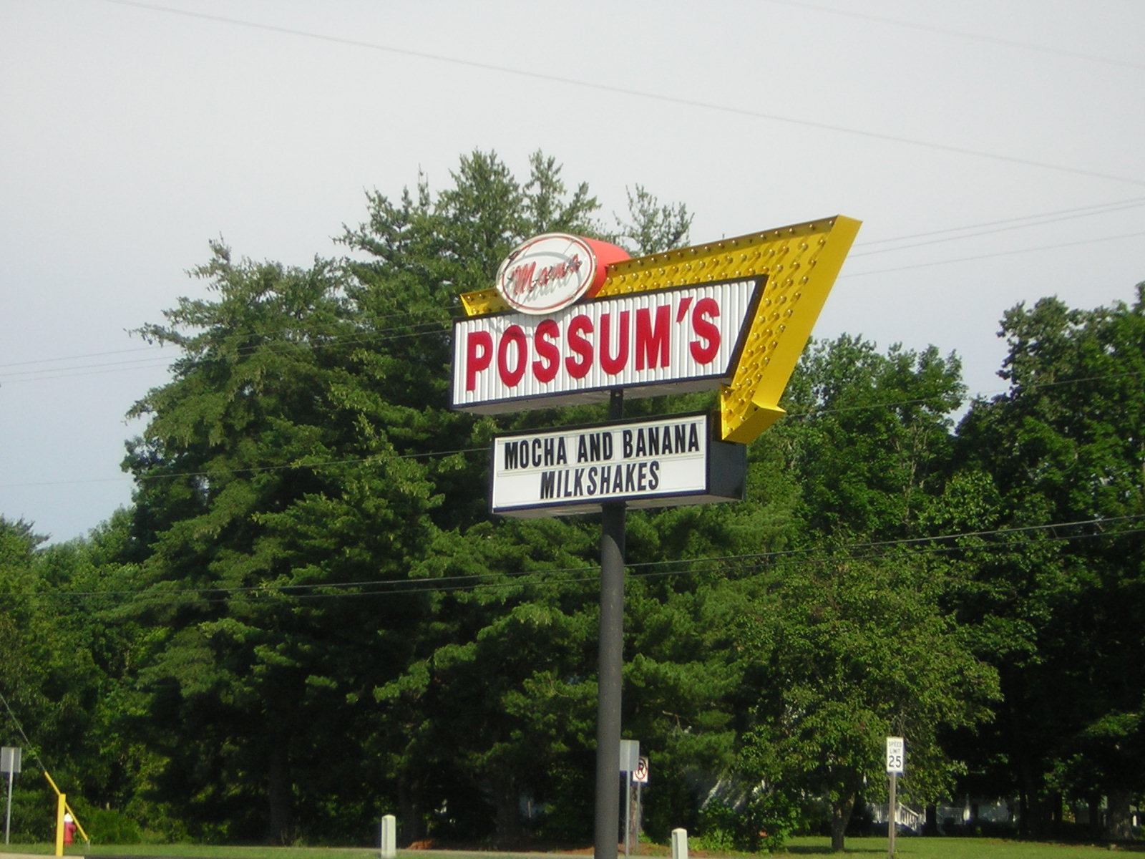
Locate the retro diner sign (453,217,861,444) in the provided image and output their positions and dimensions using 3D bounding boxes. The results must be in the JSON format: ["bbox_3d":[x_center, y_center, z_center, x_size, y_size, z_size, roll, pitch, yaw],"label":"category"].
[{"bbox_3d":[0.606,-0.713,22.903,3.828,1.762,0.502,-6,-11,41],"label":"retro diner sign"}]

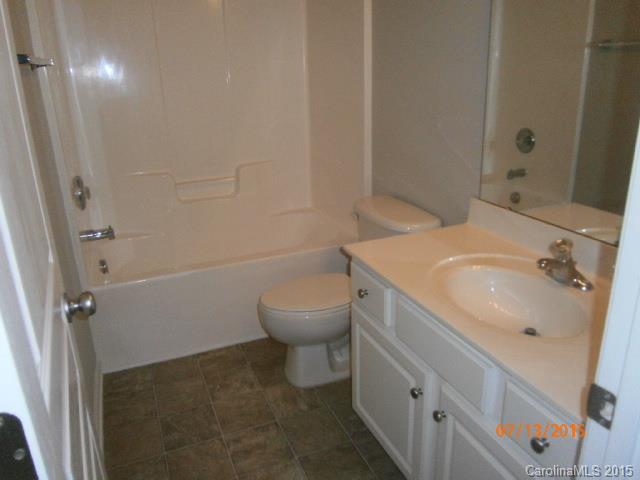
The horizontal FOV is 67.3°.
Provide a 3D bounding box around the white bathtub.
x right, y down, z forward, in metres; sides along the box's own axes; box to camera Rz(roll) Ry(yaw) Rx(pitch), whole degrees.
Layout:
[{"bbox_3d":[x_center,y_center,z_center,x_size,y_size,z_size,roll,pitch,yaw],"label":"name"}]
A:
[{"bbox_3d":[-0.547,0.218,2.937,1.534,0.466,0.826,-9,20,-21],"label":"white bathtub"}]

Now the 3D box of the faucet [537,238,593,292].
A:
[{"bbox_3d":[0.687,0.068,1.360,0.120,0.115,0.156,-9,20,-21],"label":"faucet"}]

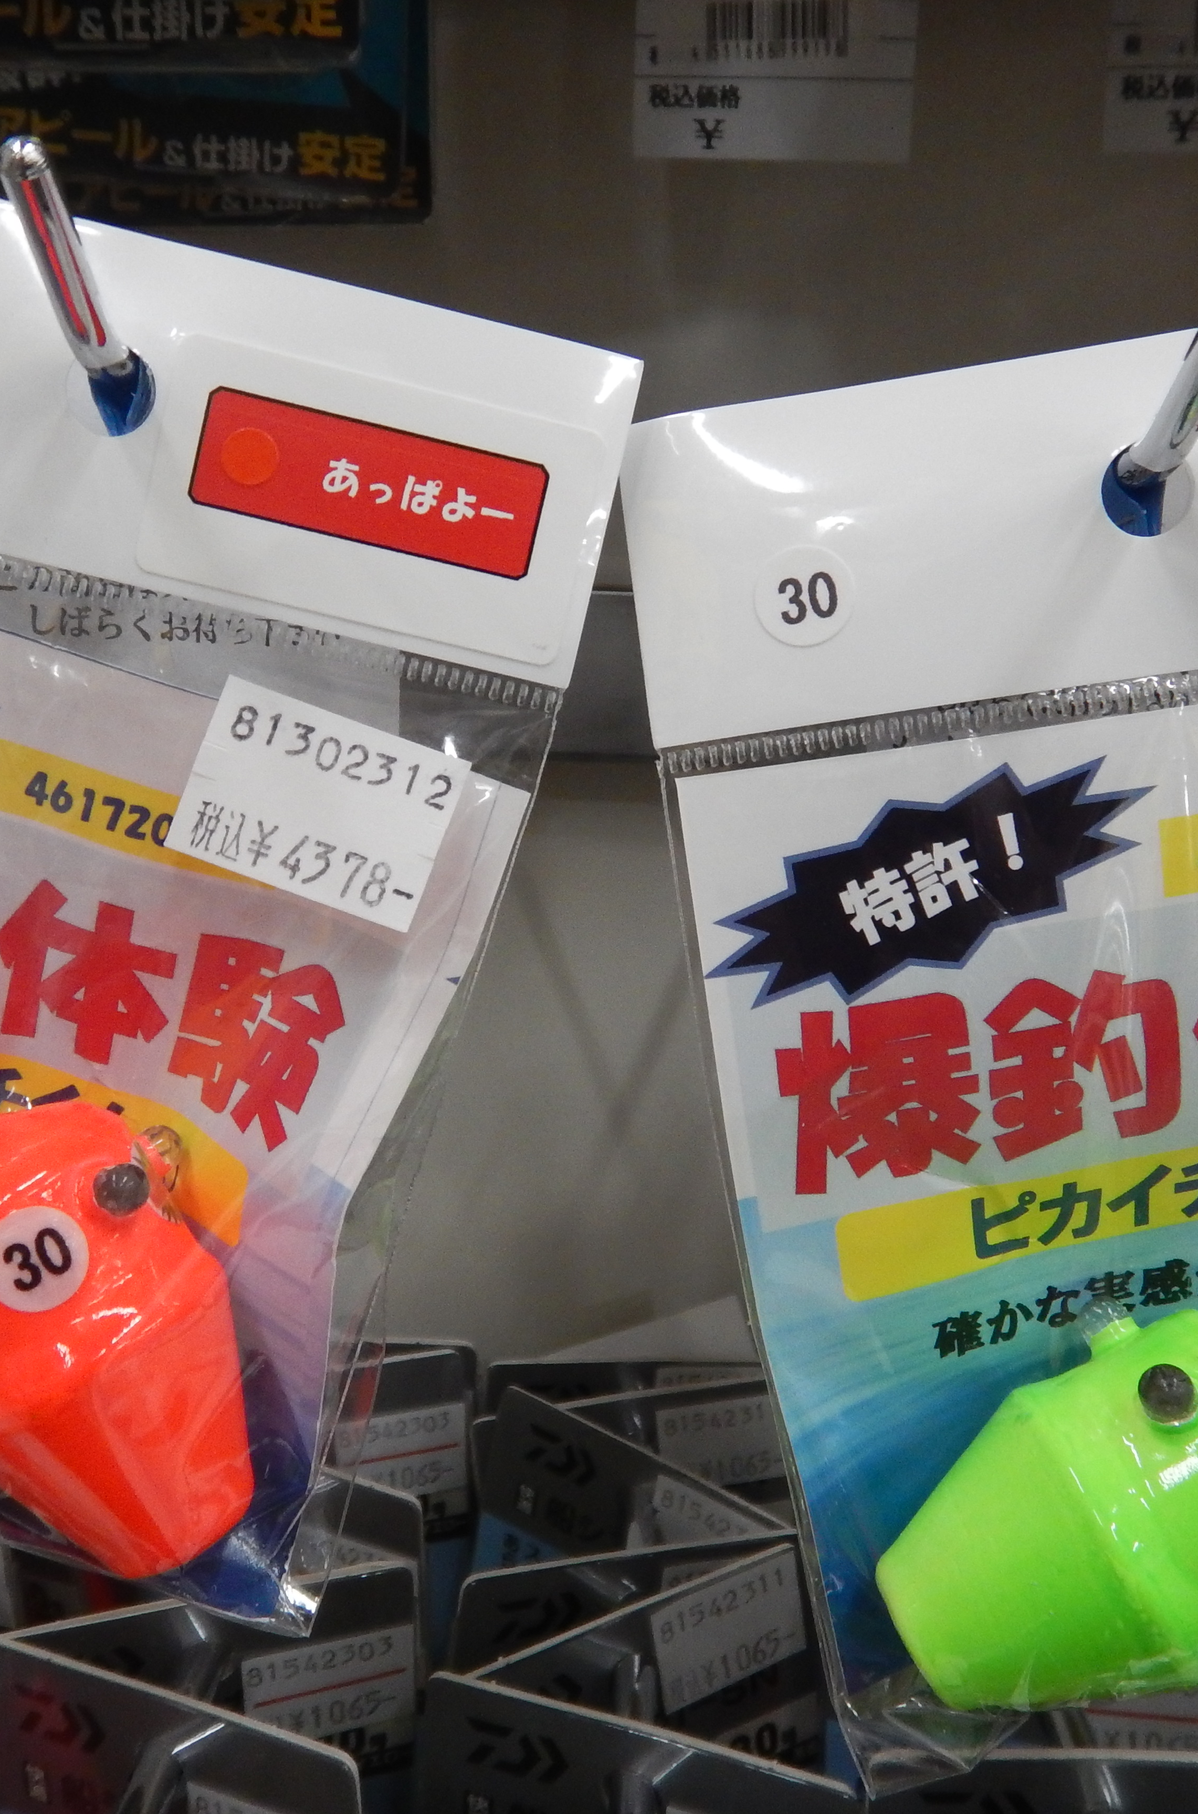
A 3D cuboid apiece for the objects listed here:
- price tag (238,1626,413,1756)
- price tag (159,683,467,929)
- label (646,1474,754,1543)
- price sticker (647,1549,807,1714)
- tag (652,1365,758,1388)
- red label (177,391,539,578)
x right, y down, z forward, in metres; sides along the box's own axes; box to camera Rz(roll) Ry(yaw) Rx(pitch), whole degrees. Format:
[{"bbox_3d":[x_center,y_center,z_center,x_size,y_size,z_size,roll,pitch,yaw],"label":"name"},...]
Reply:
[{"bbox_3d":[-0.036,0.105,0.225,0.023,0.016,0.001,-5,19,-20],"label":"price tag"},{"bbox_3d":[-0.025,-0.009,0.147,0.023,0.016,0.001,21,0,0],"label":"price tag"},{"bbox_3d":[0.017,0.095,0.247,0.023,0.016,0.001,15,18,32],"label":"label"},{"bbox_3d":[0.018,0.100,0.229,0.023,0.016,0.001,-14,15,-25],"label":"price sticker"},{"bbox_3d":[0.022,0.092,0.308,0.023,0.016,0.001,-2,12,-5],"label":"tag"},{"bbox_3d":[-0.020,-0.037,0.146,0.031,0.010,0.001,14,7,4],"label":"red label"}]

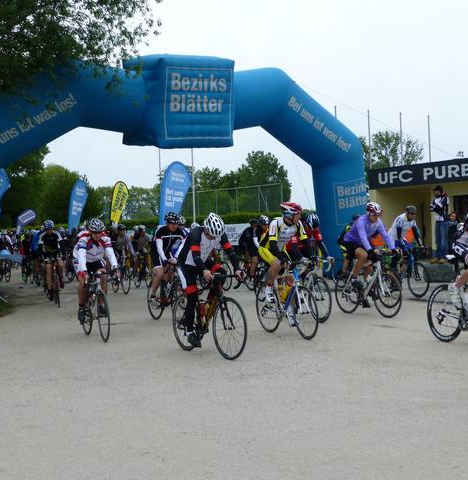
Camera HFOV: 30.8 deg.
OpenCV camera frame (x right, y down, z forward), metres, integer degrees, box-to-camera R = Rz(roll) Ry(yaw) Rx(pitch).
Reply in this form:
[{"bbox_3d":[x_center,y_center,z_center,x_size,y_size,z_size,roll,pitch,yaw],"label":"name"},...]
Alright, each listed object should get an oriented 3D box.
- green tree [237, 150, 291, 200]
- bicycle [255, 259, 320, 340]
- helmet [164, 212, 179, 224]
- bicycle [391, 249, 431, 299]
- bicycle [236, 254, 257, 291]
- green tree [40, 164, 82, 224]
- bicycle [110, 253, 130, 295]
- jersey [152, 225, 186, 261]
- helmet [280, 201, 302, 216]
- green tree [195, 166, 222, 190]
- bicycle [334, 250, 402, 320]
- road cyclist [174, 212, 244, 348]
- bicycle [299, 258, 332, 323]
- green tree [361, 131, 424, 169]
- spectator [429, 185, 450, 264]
[{"bbox_3d":[1.919,-2.972,64.000,4.700,7.500,4.700,-2,1,0],"label":"green tree"},{"bbox_3d":[0.675,0.755,11.073,0.440,1.000,1.650,-2,0,-25],"label":"bicycle"},{"bbox_3d":[-0.963,-0.331,13.100,0.210,0.180,0.280,-2,9,-17],"label":"helmet"},{"bbox_3d":[3.421,0.634,17.215,0.440,1.000,1.650,-2,0,-26],"label":"bicycle"},{"bbox_3d":[0.413,0.688,20.106,0.440,1.000,1.650,-2,0,-25],"label":"bicycle"},{"bbox_3d":[-13.386,-2.320,66.000,4.600,7.100,4.600,-2,1,0],"label":"green tree"},{"bbox_3d":[-2.740,0.830,20.600,0.450,1.000,1.650,-2,1,-22],"label":"bicycle"},{"bbox_3d":[-0.997,0.039,13.150,0.500,0.580,0.380,-2,1,-18],"label":"jersey"},{"bbox_3d":[0.734,-0.402,10.850,0.280,0.180,0.210,-2,1,-41],"label":"helmet"},{"bbox_3d":[-2.141,-2.795,75.011,4.500,7.200,4.500,-2,0,0],"label":"green tree"},{"bbox_3d":[2.102,0.699,13.459,0.440,1.000,1.650,-2,0,-30],"label":"bicycle"},{"bbox_3d":[-0.269,0.445,9.350,0.540,1.500,0.850,-2,1,-30],"label":"road cyclist"},{"bbox_3d":[1.090,0.700,12.650,0.450,1.000,1.650,-2,1,-21],"label":"bicycle"},{"bbox_3d":[11.023,-3.536,60.012,5.200,8.240,5.200,-2,0,0],"label":"green tree"},{"bbox_3d":[4.736,-0.357,19.600,0.420,1.830,0.520,-2,1,-37],"label":"spectator"}]

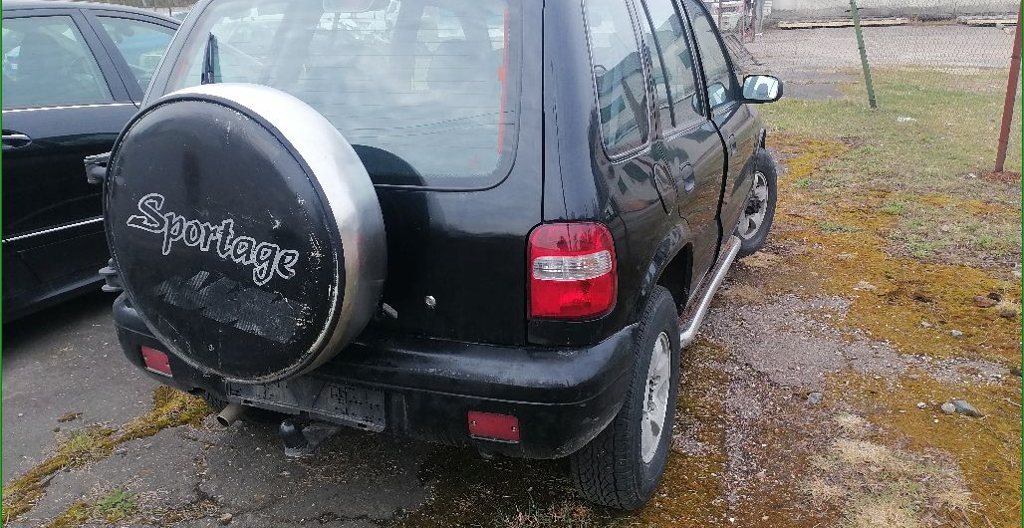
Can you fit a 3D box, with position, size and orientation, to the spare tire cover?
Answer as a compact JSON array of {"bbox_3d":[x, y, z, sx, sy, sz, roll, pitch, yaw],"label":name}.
[{"bbox_3d":[-0.656,-0.069,1.898,0.706,0.706,0.195,6,19,22],"label":"spare tire cover"}]

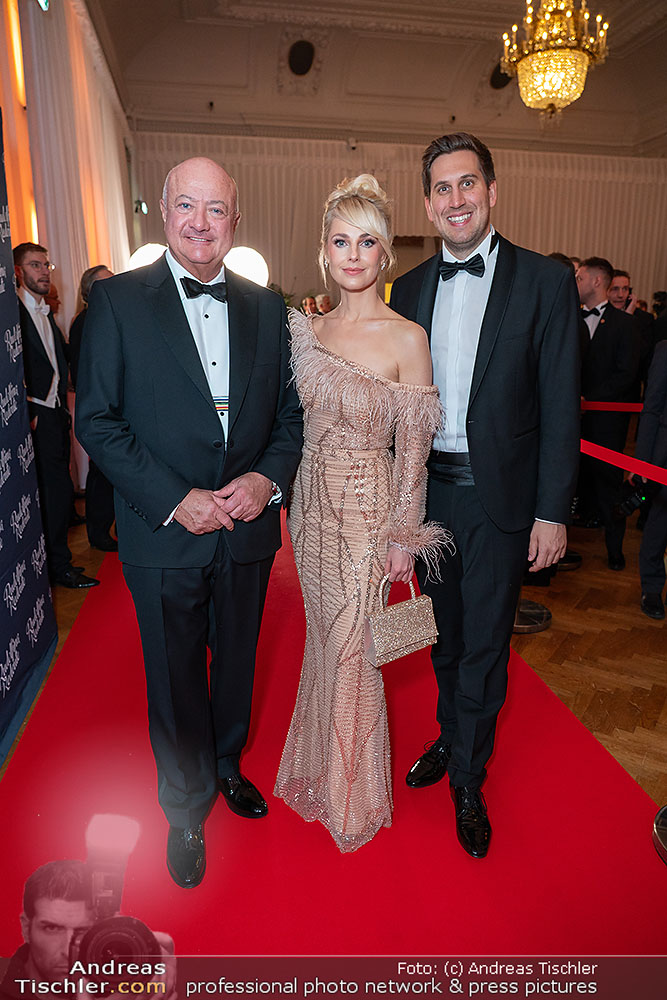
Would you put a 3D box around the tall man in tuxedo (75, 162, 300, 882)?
[{"bbox_3d":[-0.351,0.083,1.749,0.580,1.785,0.470,-5,16,-22],"label":"tall man in tuxedo"}]

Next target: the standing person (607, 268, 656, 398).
[{"bbox_3d":[1.860,-0.592,4.436,0.540,1.790,0.380,5,15,21],"label":"standing person"}]

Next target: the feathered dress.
[{"bbox_3d":[0.065,0.217,1.865,0.500,1.435,0.420,3,14,12],"label":"feathered dress"}]

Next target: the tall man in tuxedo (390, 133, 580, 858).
[{"bbox_3d":[0.370,0.006,1.834,0.560,1.860,0.440,5,15,19],"label":"tall man in tuxedo"}]

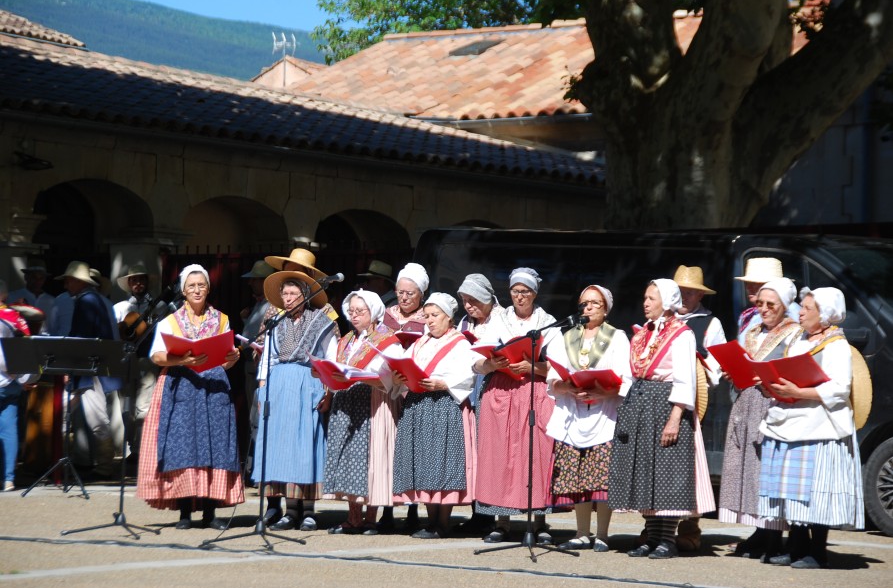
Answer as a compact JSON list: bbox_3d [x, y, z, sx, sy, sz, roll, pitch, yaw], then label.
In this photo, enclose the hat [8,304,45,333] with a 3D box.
[{"bbox_3d":[-2.955,0.159,24.900,0.340,0.130,0.310,26,-18,-15],"label":"hat"}]

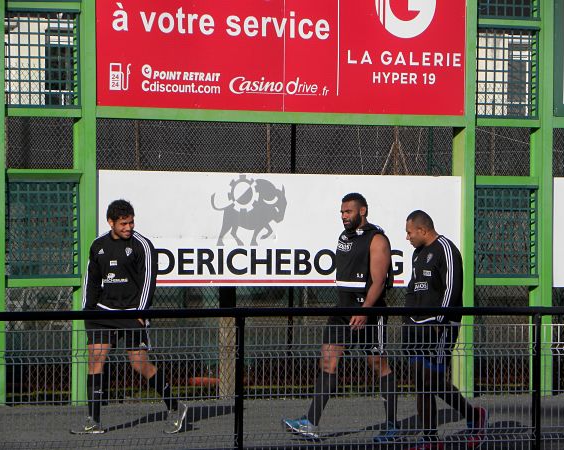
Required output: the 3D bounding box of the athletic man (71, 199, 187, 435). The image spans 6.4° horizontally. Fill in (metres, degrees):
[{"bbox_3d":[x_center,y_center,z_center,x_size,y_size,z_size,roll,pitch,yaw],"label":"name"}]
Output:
[{"bbox_3d":[-1.170,0.700,38.500,0.820,1.800,0.600,0,0,-40],"label":"athletic man"}]

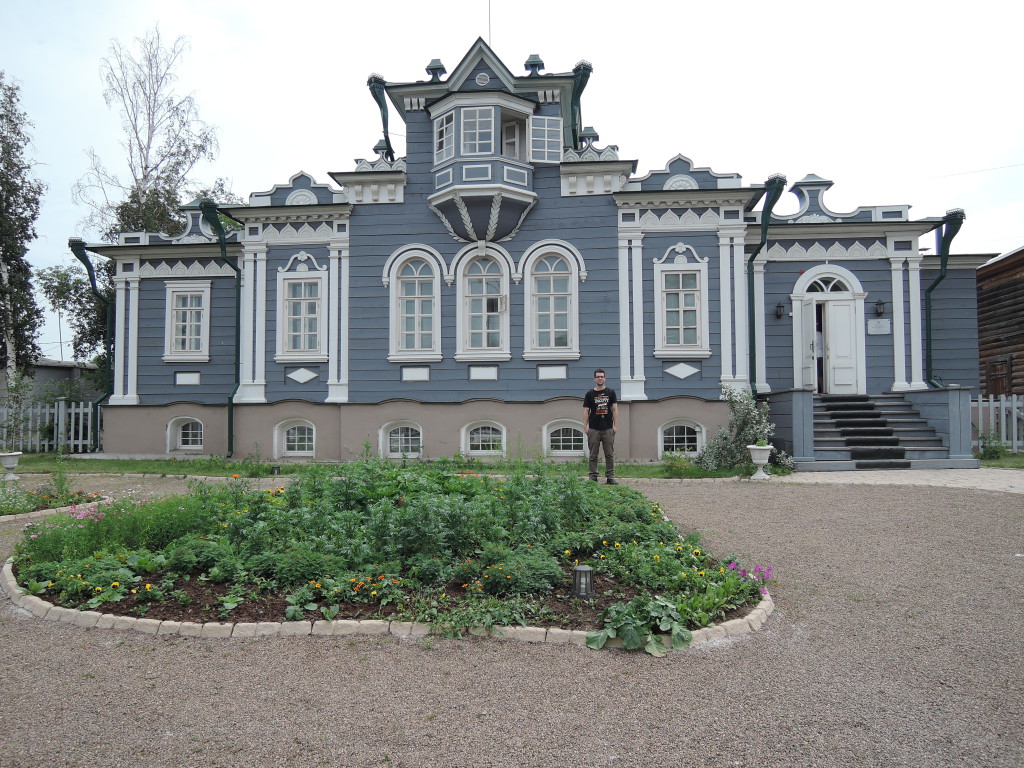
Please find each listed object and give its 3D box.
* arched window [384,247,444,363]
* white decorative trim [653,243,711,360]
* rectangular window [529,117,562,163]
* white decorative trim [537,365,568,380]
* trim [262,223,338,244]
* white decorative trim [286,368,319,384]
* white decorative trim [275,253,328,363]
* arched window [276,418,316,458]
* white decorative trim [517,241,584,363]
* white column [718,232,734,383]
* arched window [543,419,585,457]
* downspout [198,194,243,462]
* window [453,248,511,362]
[{"bbox_3d":[-2.220,-1.805,16.313,1.342,2.638,0.200,-1,-3,5],"label":"arched window"},{"bbox_3d":[3.447,-1.679,14.435,1.162,2.380,0.160,0,-3,5],"label":"white decorative trim"},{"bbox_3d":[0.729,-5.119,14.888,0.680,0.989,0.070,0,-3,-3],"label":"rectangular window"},{"bbox_3d":[0.924,-0.248,16.006,0.698,0.339,0.060,-1,-3,5],"label":"white decorative trim"},{"bbox_3d":[-5.132,-3.625,17.128,1.861,0.549,0.120,-1,-3,6],"label":"trim"},{"bbox_3d":[-4.791,-0.180,16.266,0.763,0.360,0.060,-1,-3,5],"label":"white decorative trim"},{"bbox_3d":[-4.457,-1.630,15.150,1.172,2.359,0.160,0,-3,5],"label":"white decorative trim"},{"bbox_3d":[-4.841,1.228,16.064,0.982,0.894,0.320,0,-2,5],"label":"arched window"},{"bbox_3d":[0.935,-1.906,16.355,1.508,2.759,0.220,-1,-3,6],"label":"white decorative trim"},{"bbox_3d":[4.686,-1.654,15.505,0.342,3.334,0.120,-1,-3,5],"label":"white column"},{"bbox_3d":[1.124,1.125,14.779,0.947,0.793,0.250,0,-3,5],"label":"arched window"},{"bbox_3d":[-7.036,-1.292,17.087,0.774,6.145,0.720,-1,-3,6],"label":"downspout"},{"bbox_3d":[-0.685,-1.898,16.539,1.425,2.778,0.200,-1,-3,6],"label":"window"}]

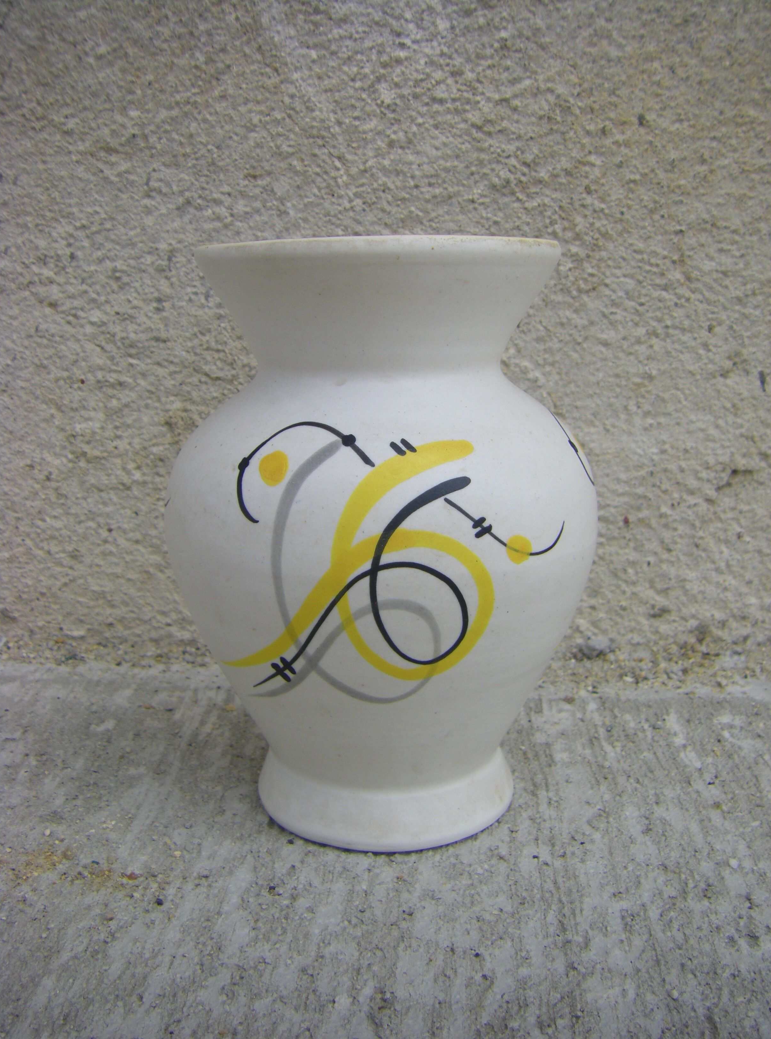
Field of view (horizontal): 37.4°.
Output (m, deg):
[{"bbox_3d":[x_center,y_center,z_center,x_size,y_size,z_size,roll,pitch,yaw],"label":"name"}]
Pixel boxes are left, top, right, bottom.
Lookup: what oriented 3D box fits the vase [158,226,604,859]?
[{"bbox_3d":[-0.001,0.004,0.389,0.143,0.190,0.143,-1,11,0],"label":"vase"}]

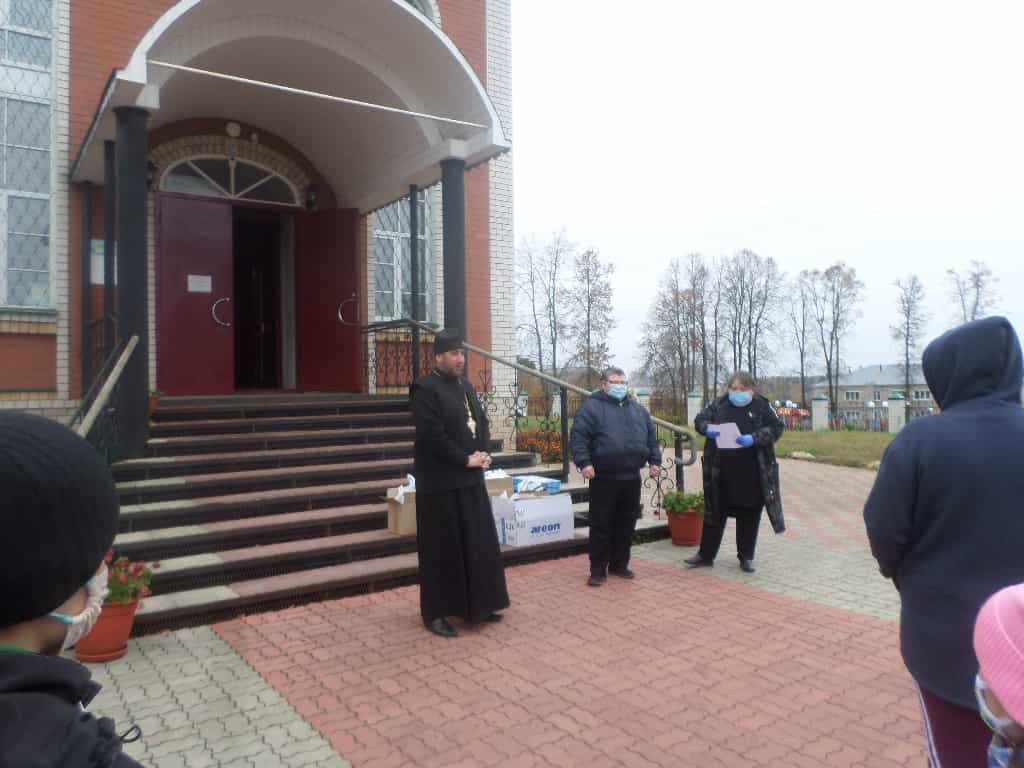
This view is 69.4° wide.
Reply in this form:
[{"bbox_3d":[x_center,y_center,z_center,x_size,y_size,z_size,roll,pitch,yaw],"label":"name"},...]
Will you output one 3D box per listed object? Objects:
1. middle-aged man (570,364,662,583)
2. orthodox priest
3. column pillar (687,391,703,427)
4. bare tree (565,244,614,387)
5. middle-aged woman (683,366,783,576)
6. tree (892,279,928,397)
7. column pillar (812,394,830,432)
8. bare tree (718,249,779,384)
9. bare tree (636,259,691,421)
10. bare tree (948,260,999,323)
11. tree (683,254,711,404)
[{"bbox_3d":[0.780,0.675,5.711,0.680,1.650,0.400,-1,0,-2],"label":"middle-aged man"},{"bbox_3d":[-0.344,0.599,4.640,0.580,1.850,0.500,-1,1,-45],"label":"orthodox priest"},{"bbox_3d":[6.540,0.878,26.500,0.430,1.290,0.430,0,1,44],"label":"column pillar"},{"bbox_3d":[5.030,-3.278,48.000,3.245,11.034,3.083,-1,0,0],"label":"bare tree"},{"bbox_3d":[1.895,0.704,6.270,0.780,1.620,0.500,-1,0,14],"label":"middle-aged woman"},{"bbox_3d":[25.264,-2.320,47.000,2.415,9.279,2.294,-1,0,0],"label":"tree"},{"bbox_3d":[9.861,0.910,23.600,0.380,1.210,0.380,-1,0,-35],"label":"column pillar"},{"bbox_3d":[15.416,-3.083,48.000,4.024,11.164,3.823,-1,0,0],"label":"bare tree"},{"bbox_3d":[9.014,-2.737,44.000,3.300,9.460,3.300,-1,0,0],"label":"bare tree"},{"bbox_3d":[29.890,-2.759,48.000,3.375,10.515,3.206,-1,0,0],"label":"bare tree"},{"bbox_3d":[11.477,-3.204,46.000,2.000,9.950,2.000,-1,0,0],"label":"tree"}]

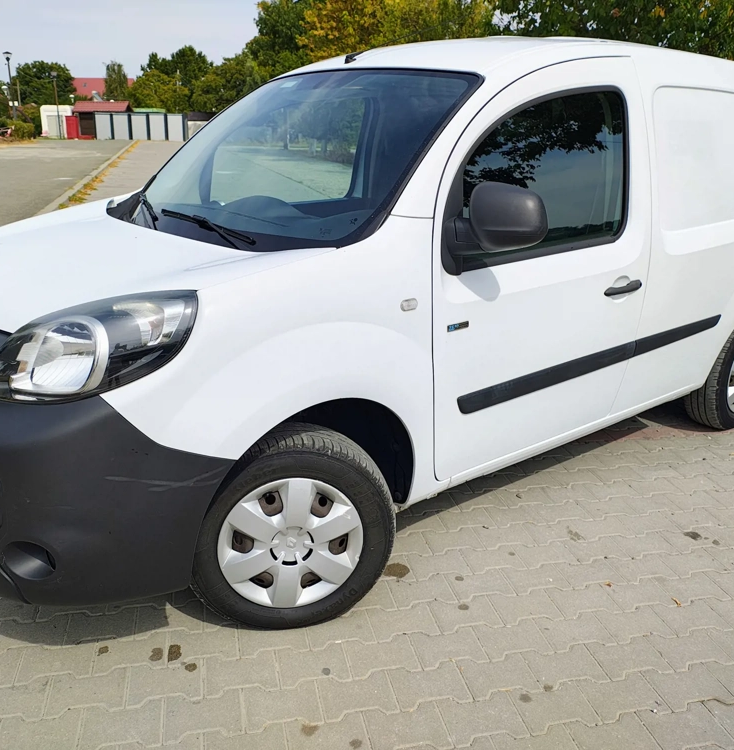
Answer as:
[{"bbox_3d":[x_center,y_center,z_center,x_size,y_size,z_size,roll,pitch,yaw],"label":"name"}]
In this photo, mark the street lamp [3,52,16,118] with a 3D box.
[{"bbox_3d":[-20.069,-15.762,41.000,0.530,4.820,0.530,1,19,0],"label":"street lamp"}]

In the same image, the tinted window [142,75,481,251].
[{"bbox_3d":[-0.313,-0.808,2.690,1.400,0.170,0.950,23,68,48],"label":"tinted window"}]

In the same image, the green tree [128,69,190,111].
[{"bbox_3d":[-17.899,-23.358,62.000,5.400,5.370,5.000,1,19,0],"label":"green tree"}]

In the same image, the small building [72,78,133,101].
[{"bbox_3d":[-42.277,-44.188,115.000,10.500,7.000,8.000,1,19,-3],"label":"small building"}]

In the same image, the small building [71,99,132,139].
[{"bbox_3d":[-19.191,-18.567,52.500,3.900,2.550,3.000,-1,19,-6],"label":"small building"}]

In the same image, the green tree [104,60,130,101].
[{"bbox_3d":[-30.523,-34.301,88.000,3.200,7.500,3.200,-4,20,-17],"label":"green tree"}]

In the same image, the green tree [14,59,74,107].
[{"bbox_3d":[-34.831,-30.167,78.000,6.400,6.990,6.000,1,19,0],"label":"green tree"}]

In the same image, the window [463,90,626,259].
[{"bbox_3d":[0.606,-0.681,2.395,0.900,0.550,0.070,-13,13,-36],"label":"window"}]

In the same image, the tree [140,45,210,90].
[{"bbox_3d":[-20.575,-30.852,78.000,7.600,8.850,7.000,1,19,0],"label":"tree"}]

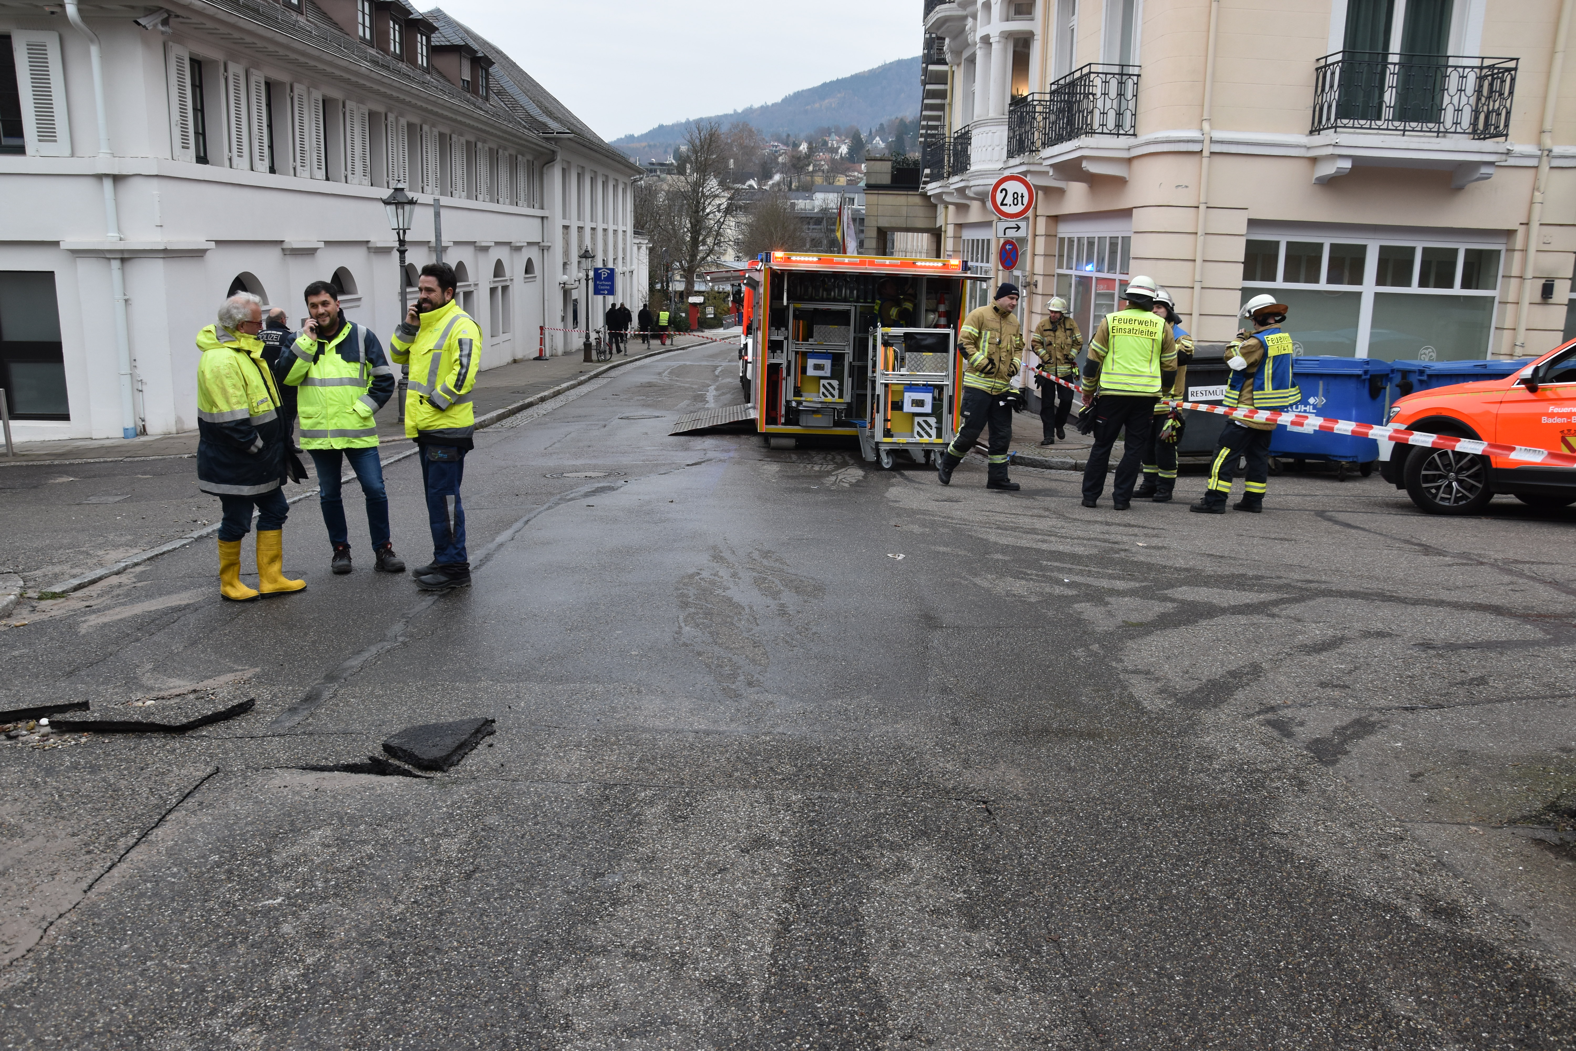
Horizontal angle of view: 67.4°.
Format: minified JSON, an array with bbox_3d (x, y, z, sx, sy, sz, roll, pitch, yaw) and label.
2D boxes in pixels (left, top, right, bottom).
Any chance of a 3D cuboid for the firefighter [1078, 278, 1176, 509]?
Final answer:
[{"bbox_3d":[2.917,-1.125,10.049,0.780,1.930,0.480,2,12,3],"label":"firefighter"}]

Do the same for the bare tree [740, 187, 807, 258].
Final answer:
[{"bbox_3d":[-1.181,-24.988,108.000,6.800,11.500,6.800,2,12,0],"label":"bare tree"}]

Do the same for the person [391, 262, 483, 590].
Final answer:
[{"bbox_3d":[-2.036,-0.577,6.895,0.500,1.850,0.570,-4,11,-29],"label":"person"}]

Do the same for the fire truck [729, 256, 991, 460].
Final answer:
[{"bbox_3d":[0.617,-2.735,17.622,2.500,2.450,7.000,1,11,-5],"label":"fire truck"}]

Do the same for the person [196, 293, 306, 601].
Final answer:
[{"bbox_3d":[-2.979,-0.438,6.581,0.540,1.685,0.570,2,10,2],"label":"person"}]

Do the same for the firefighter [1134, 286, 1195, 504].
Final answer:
[{"bbox_3d":[3.370,-1.183,10.556,0.460,1.870,0.580,-6,14,-34],"label":"firefighter"}]

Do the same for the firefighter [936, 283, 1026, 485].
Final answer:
[{"bbox_3d":[1.794,-1.272,10.798,0.620,1.820,0.640,-7,15,-32],"label":"firefighter"}]

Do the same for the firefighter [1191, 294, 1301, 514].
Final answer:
[{"bbox_3d":[3.948,-1.047,10.145,0.720,1.840,0.620,12,16,38],"label":"firefighter"}]

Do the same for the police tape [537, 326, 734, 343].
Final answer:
[{"bbox_3d":[-4.482,-5.816,36.000,6.000,0.500,1.200,1,12,-3],"label":"police tape"}]

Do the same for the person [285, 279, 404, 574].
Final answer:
[{"bbox_3d":[-2.746,-0.606,7.272,0.700,1.790,0.460,0,13,-6],"label":"person"}]

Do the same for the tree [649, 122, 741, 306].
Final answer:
[{"bbox_3d":[-5.715,-18.385,71.709,5.600,12.000,5.600,1,13,0],"label":"tree"}]

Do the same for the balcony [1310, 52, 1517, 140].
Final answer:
[{"bbox_3d":[7.052,-4.828,13.311,2.000,0.880,0.660,2,13,1],"label":"balcony"}]

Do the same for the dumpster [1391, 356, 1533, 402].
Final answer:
[{"bbox_3d":[7.538,-1.183,13.423,1.360,1.350,1.050,2,12,3],"label":"dumpster"}]

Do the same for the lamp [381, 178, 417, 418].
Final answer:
[{"bbox_3d":[-5.768,-3.321,17.604,0.550,3.550,0.550,1,13,0],"label":"lamp"}]

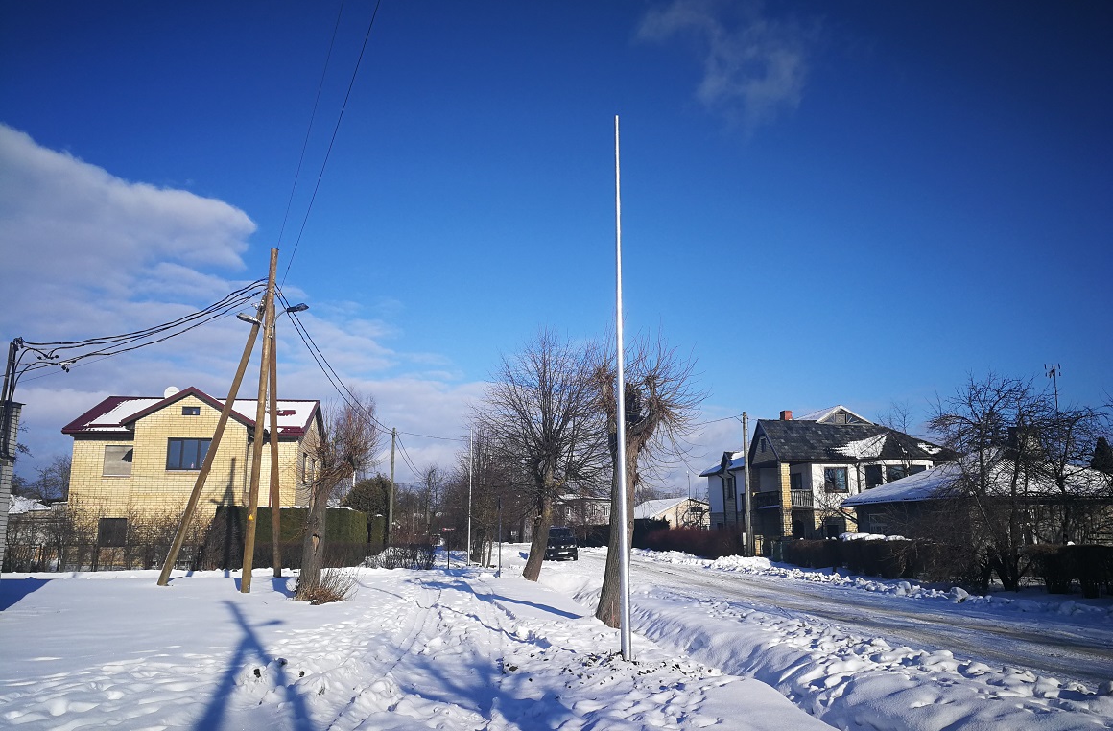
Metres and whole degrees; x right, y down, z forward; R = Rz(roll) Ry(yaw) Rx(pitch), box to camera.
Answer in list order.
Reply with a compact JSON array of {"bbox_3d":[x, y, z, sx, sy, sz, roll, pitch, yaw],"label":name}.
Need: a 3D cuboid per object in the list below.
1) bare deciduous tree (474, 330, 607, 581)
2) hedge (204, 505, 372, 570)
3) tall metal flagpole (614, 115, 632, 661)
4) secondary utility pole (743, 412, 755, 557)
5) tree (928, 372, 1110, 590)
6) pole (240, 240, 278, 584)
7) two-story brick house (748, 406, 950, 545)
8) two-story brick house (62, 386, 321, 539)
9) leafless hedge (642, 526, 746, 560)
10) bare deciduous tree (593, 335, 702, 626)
[{"bbox_3d":[-0.550,2.993,30.275,4.700,8.650,4.600,1,-11,-6],"label":"bare deciduous tree"},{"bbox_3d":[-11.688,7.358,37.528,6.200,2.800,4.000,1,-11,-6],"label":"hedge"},{"bbox_3d":[0.870,0.086,11.609,0.140,7.380,0.140,1,-11,-6],"label":"tall metal flagpole"},{"bbox_3d":[10.580,6.534,47.619,0.260,8.200,0.260,1,-11,-6],"label":"secondary utility pole"},{"bbox_3d":[13.050,3.288,24.722,5.000,6.000,4.500,1,-11,-6],"label":"tree"},{"bbox_3d":[-8.140,1.344,23.922,0.280,9.520,0.280,1,-11,-6],"label":"pole"},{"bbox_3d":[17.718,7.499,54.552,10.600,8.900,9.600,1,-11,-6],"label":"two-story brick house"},{"bbox_3d":[-17.421,5.436,42.130,10.900,8.300,9.400,1,-11,-6],"label":"two-story brick house"},{"bbox_3d":[8.965,11.795,58.025,1.300,1.750,23.000,1,-11,-6],"label":"leafless hedge"},{"bbox_3d":[1.620,1.967,15.659,2.000,5.200,2.000,1,-11,-6],"label":"bare deciduous tree"}]

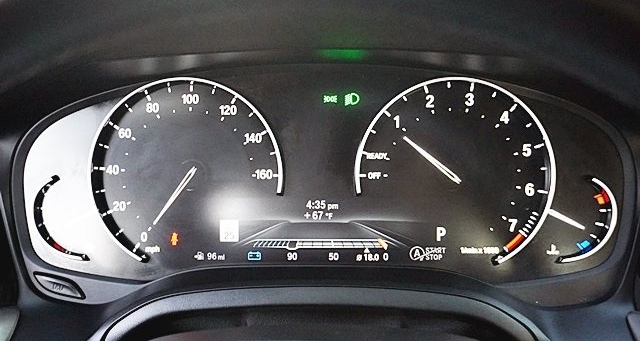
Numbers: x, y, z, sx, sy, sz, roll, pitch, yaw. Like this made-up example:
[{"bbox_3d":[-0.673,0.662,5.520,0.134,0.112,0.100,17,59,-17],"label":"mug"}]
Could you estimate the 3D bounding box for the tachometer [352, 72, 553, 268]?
[{"bbox_3d":[0.073,0.001,0.374,0.107,0.101,0.018,0,5,3],"label":"tachometer"}]

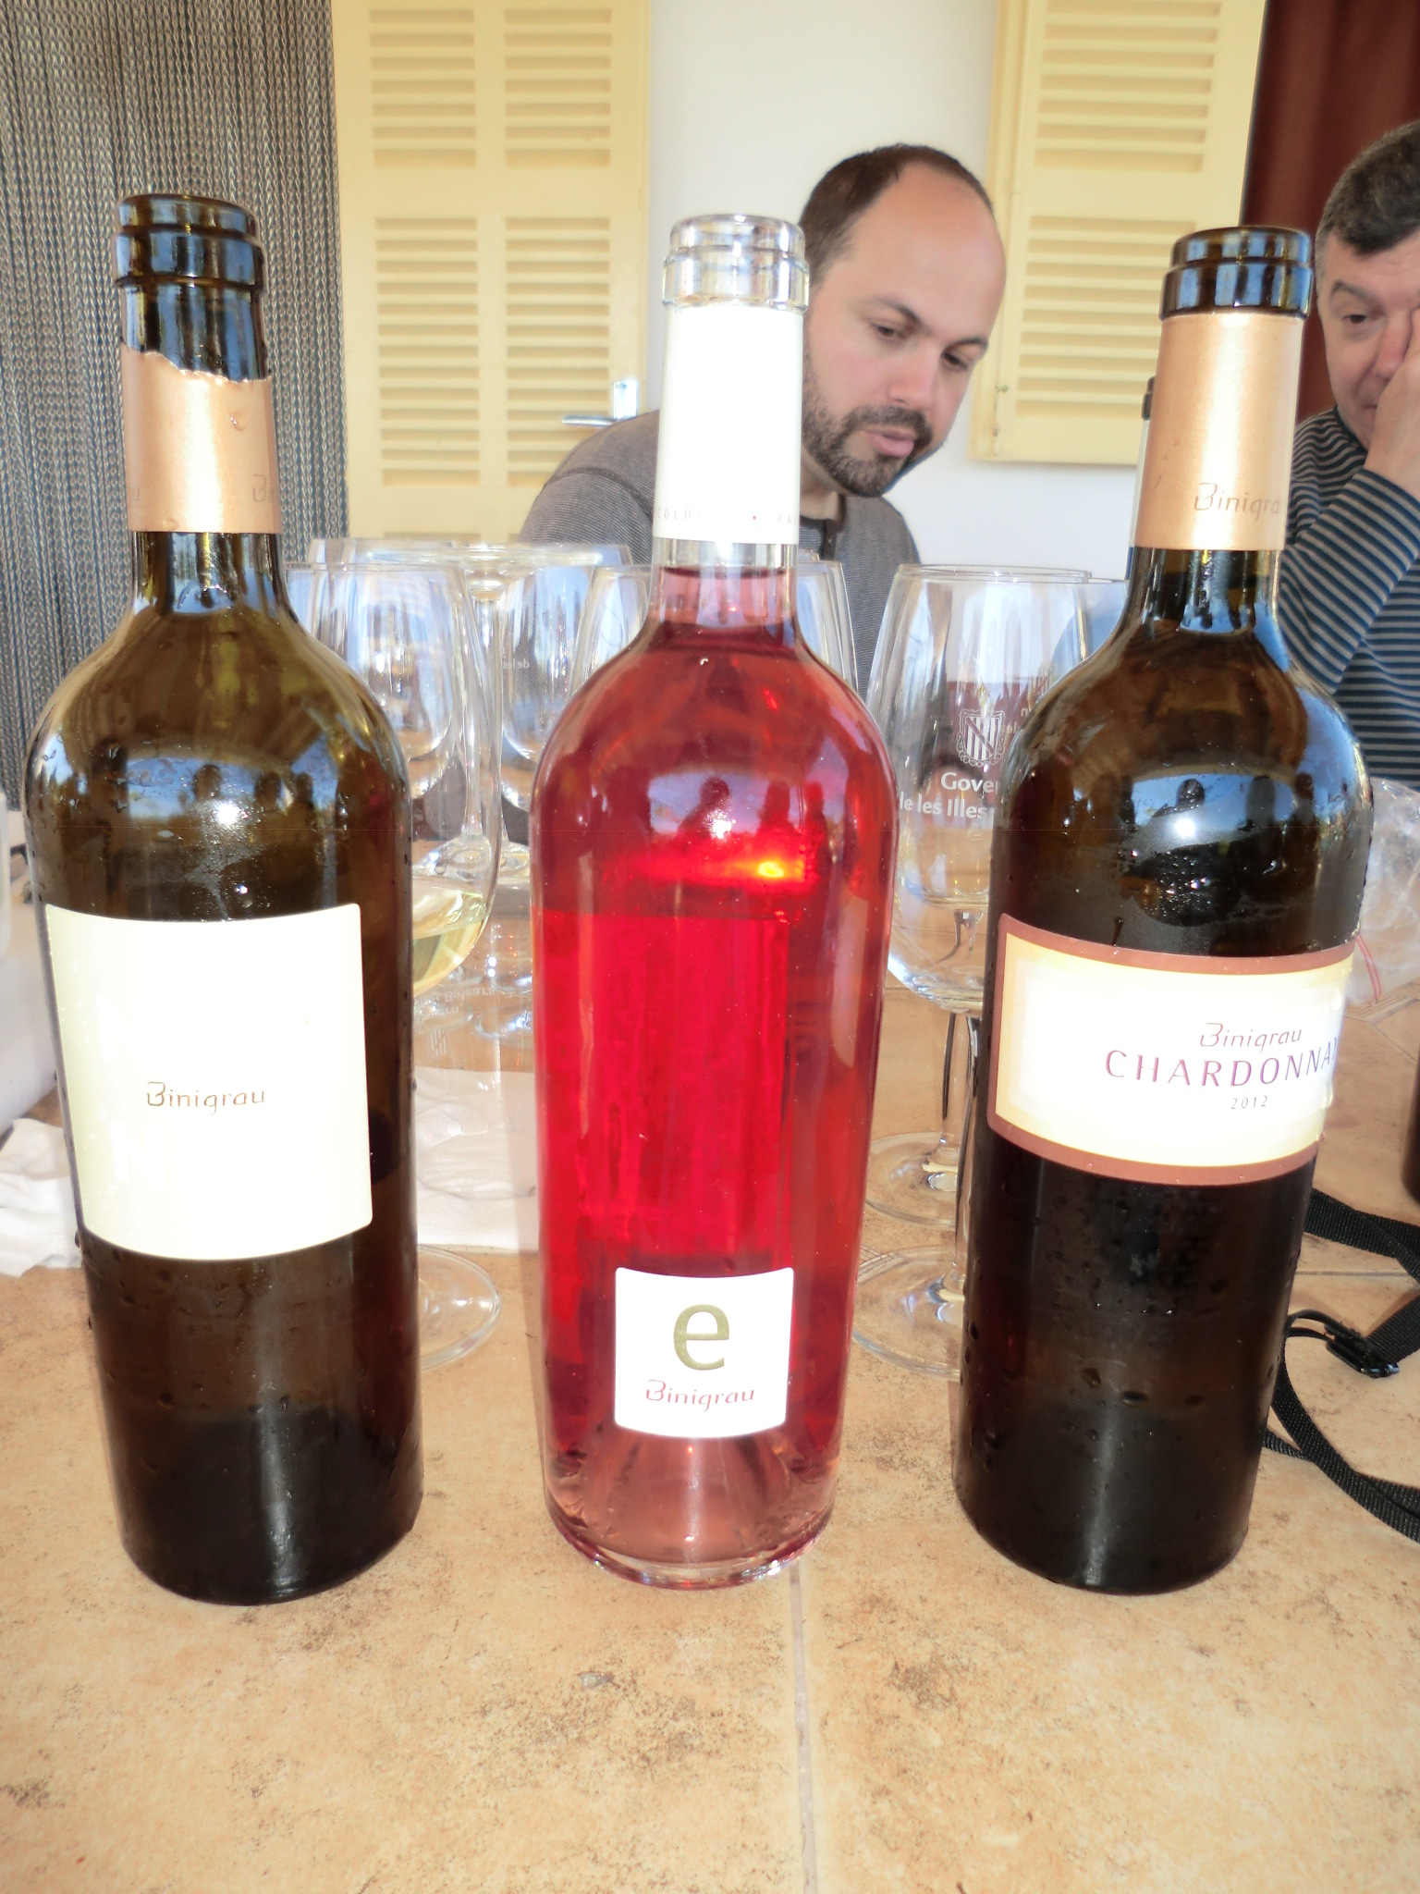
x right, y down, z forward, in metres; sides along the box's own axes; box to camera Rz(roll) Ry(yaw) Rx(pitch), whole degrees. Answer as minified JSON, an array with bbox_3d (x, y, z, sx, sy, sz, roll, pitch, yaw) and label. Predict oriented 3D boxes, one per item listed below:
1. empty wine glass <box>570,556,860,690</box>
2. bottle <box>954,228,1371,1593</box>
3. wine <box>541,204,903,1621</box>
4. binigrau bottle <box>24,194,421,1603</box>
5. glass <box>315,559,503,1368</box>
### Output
[{"bbox_3d":[0.000,-0.004,0.484,0.094,0.232,0.094,1,16,0],"label":"empty wine glass"},{"bbox_3d":[0.107,-0.001,0.348,0.083,0.305,0.083,-3,17,-15],"label":"bottle"},{"bbox_3d":[0.000,-0.002,0.346,0.083,0.305,0.083,1,16,-3],"label":"wine"},{"bbox_3d":[-0.109,-0.003,0.340,0.083,0.305,0.083,-1,15,-7],"label":"binigrau bottle"},{"bbox_3d":[-0.108,0.006,0.443,0.094,0.232,0.094,-3,17,-14],"label":"glass"}]

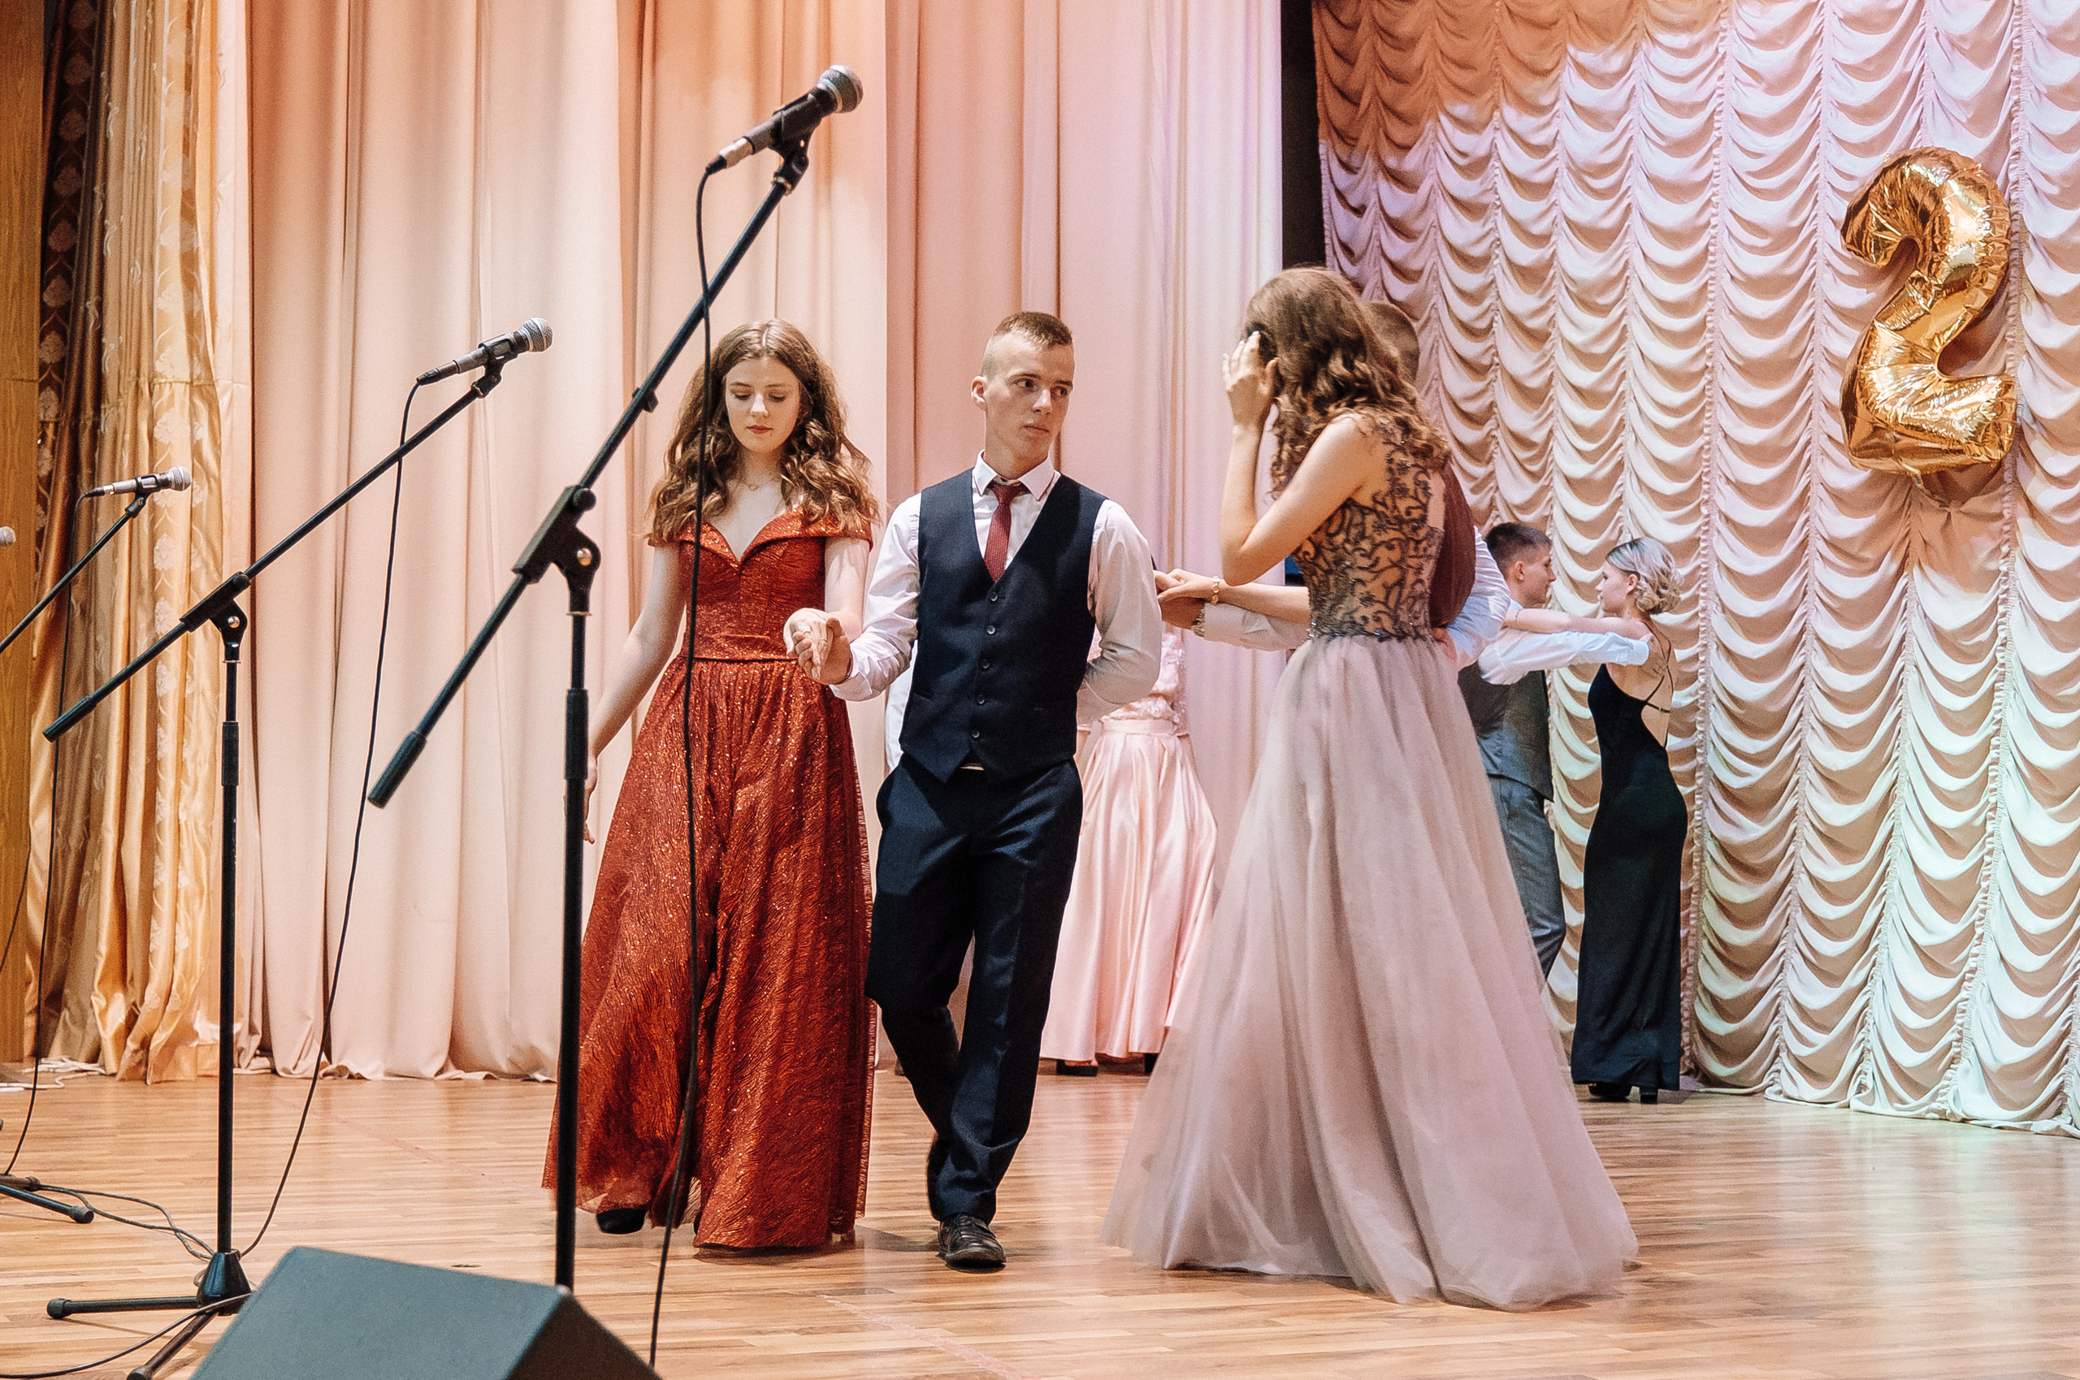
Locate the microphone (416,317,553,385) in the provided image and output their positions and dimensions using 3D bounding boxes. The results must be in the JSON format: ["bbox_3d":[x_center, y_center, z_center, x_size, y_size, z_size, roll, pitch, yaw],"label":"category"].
[{"bbox_3d":[-0.871,-0.521,3.810,0.223,0.053,0.053,-24,6,-20],"label":"microphone"}]

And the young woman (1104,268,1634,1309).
[{"bbox_3d":[0.597,0.125,4.448,0.970,1.810,0.920,-2,-3,27],"label":"young woman"}]

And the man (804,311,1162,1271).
[{"bbox_3d":[-0.110,0.154,4.577,0.660,1.770,0.520,-1,-3,7],"label":"man"}]

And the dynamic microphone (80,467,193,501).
[{"bbox_3d":[-1.887,-0.423,5.080,0.213,0.053,0.053,-13,3,-26],"label":"dynamic microphone"}]

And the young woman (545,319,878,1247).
[{"bbox_3d":[-0.640,0.160,4.757,0.640,1.780,0.660,0,-3,6],"label":"young woman"}]

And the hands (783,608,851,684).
[{"bbox_3d":[-0.399,-0.079,4.360,0.125,0.145,0.160,0,-3,6],"label":"hands"}]

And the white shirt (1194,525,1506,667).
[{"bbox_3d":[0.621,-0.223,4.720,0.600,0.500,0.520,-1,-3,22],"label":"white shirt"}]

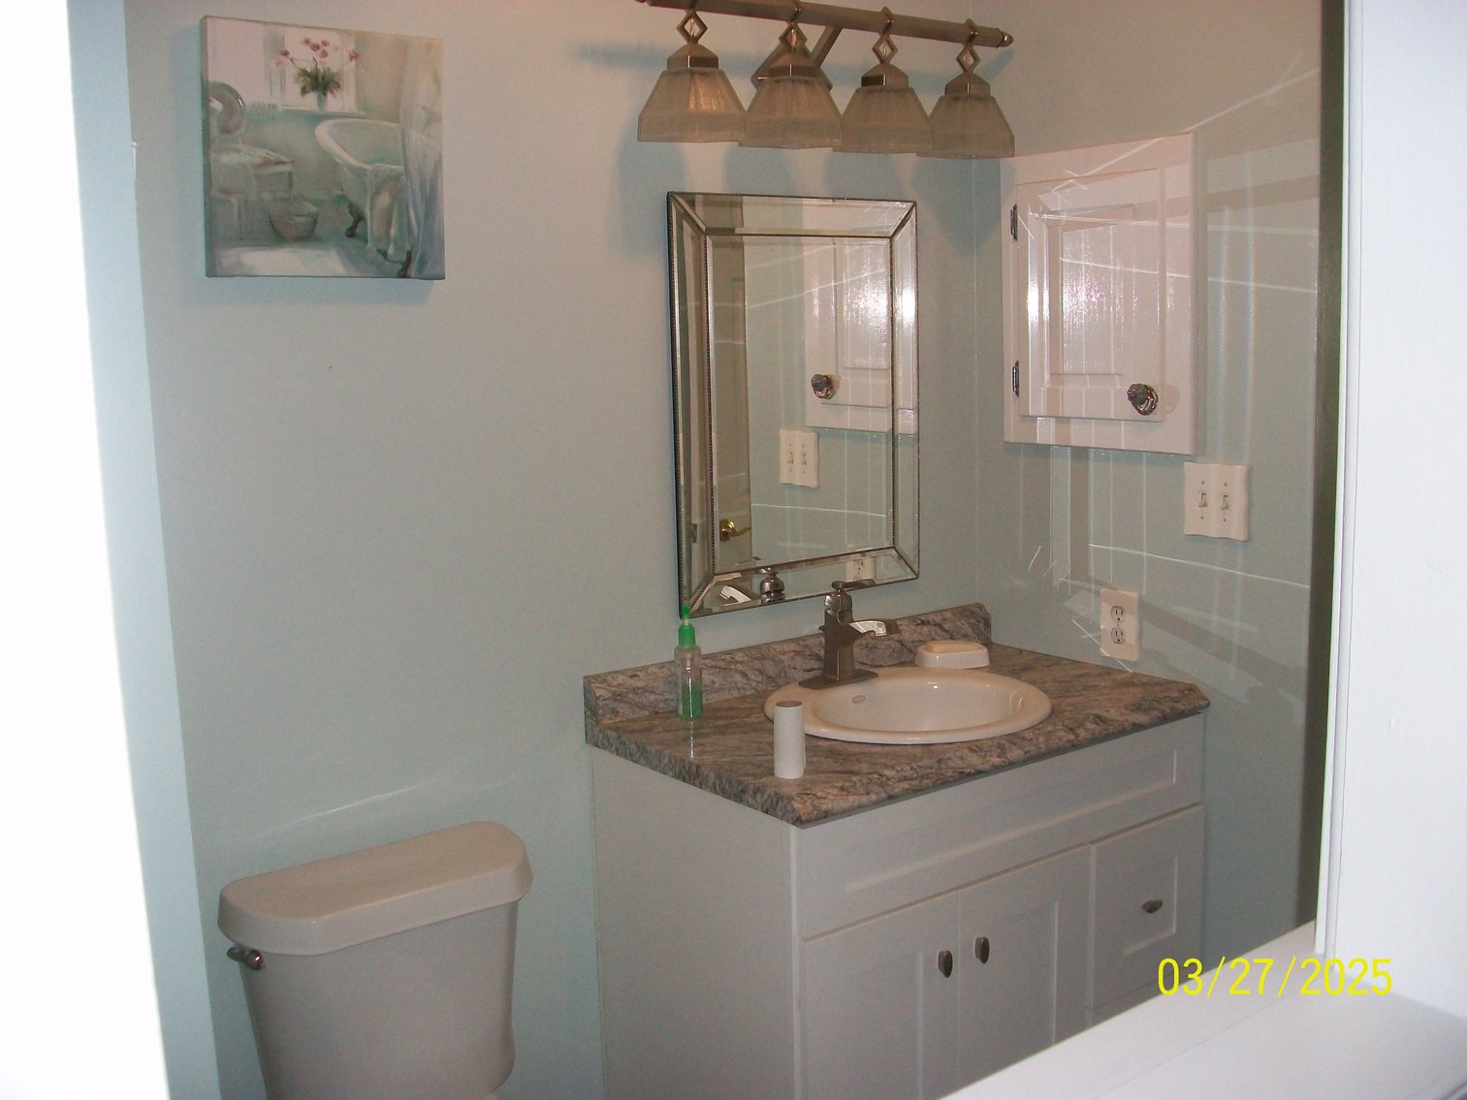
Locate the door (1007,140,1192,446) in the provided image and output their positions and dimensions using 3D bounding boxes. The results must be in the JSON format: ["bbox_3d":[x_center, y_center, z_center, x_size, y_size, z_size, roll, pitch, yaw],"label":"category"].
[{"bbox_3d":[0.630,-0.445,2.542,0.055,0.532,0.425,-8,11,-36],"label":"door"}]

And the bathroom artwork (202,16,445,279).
[{"bbox_3d":[-0.559,-0.547,1.988,0.335,0.340,0.036,-6,10,-36],"label":"bathroom artwork"}]

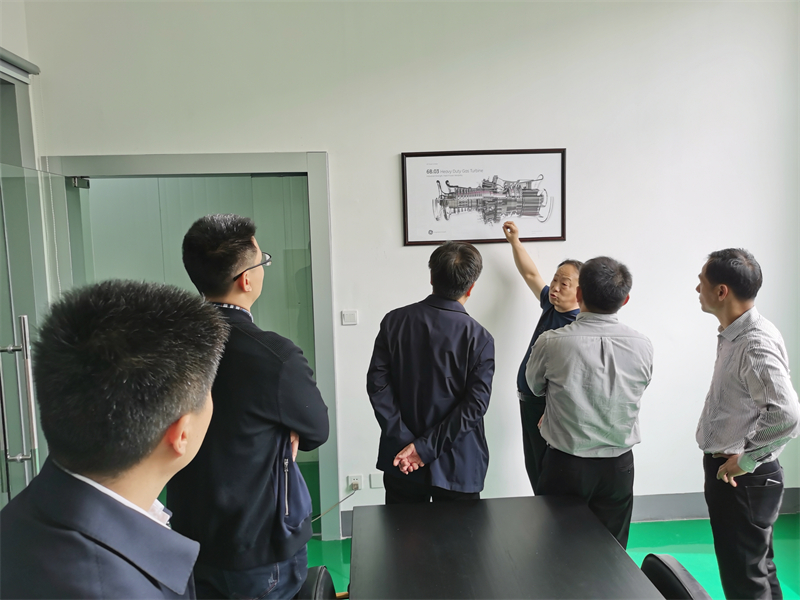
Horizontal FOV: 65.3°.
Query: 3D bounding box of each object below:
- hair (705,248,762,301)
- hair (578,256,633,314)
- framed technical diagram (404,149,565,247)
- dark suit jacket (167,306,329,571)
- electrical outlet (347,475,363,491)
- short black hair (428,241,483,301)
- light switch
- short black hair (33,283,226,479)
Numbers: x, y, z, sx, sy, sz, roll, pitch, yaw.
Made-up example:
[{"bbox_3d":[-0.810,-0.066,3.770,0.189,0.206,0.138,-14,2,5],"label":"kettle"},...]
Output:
[{"bbox_3d":[1.238,-0.093,2.313,0.180,0.195,0.208,-6,8,-37],"label":"hair"},{"bbox_3d":[0.795,-0.055,2.410,0.190,0.212,0.210,-2,6,-5],"label":"hair"},{"bbox_3d":[0.485,-0.588,3.580,0.945,0.523,0.027,-2,6,-3],"label":"framed technical diagram"},{"bbox_3d":[-0.429,0.342,1.712,0.530,0.690,0.370,2,7,31],"label":"dark suit jacket"},{"bbox_3d":[-0.267,1.092,3.719,0.086,0.086,0.015,-2,6,-3],"label":"electrical outlet"},{"bbox_3d":[0.221,-0.114,2.460,0.195,0.222,0.210,-1,6,5],"label":"short black hair"},{"bbox_3d":[-0.292,0.105,3.614,0.086,0.086,0.012,-2,6,-3],"label":"light switch"},{"bbox_3d":[-0.312,0.085,0.725,0.195,0.207,0.225,1,7,22],"label":"short black hair"}]

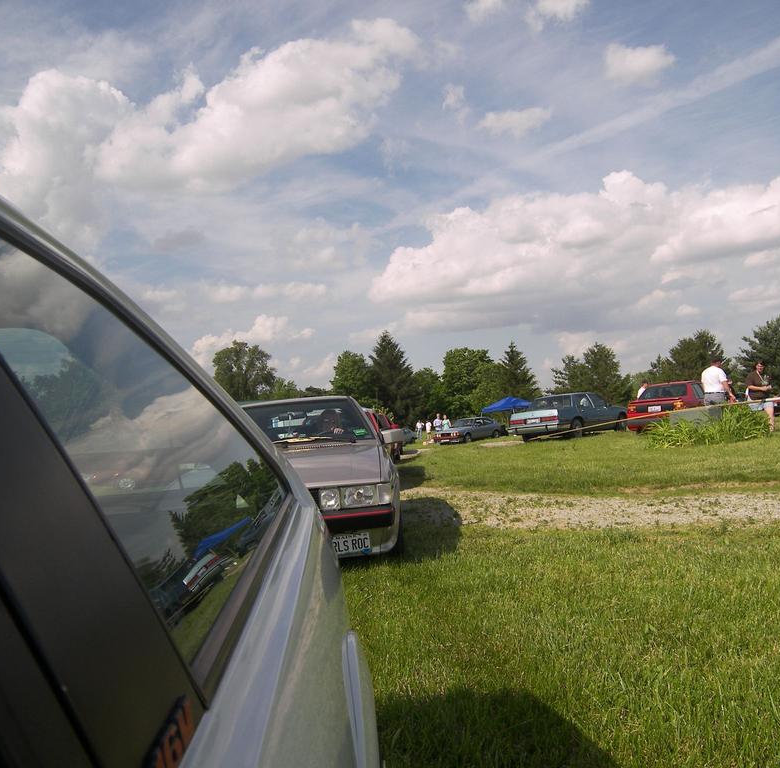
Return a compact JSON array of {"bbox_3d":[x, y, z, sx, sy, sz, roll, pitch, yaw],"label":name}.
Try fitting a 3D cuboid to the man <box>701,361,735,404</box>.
[{"bbox_3d":[7.539,0.345,16.255,0.450,1.780,0.620,-4,-4,-38],"label":"man"}]

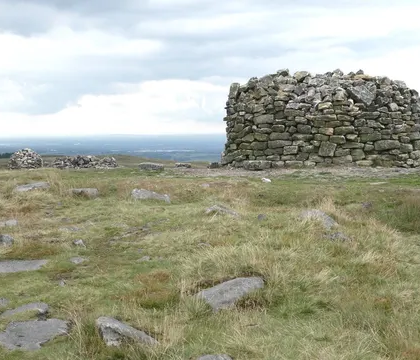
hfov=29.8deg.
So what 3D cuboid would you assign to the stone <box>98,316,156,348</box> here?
[{"bbox_3d":[-0.611,1.121,5.850,0.420,0.180,0.220,1,4,20],"label":"stone"}]

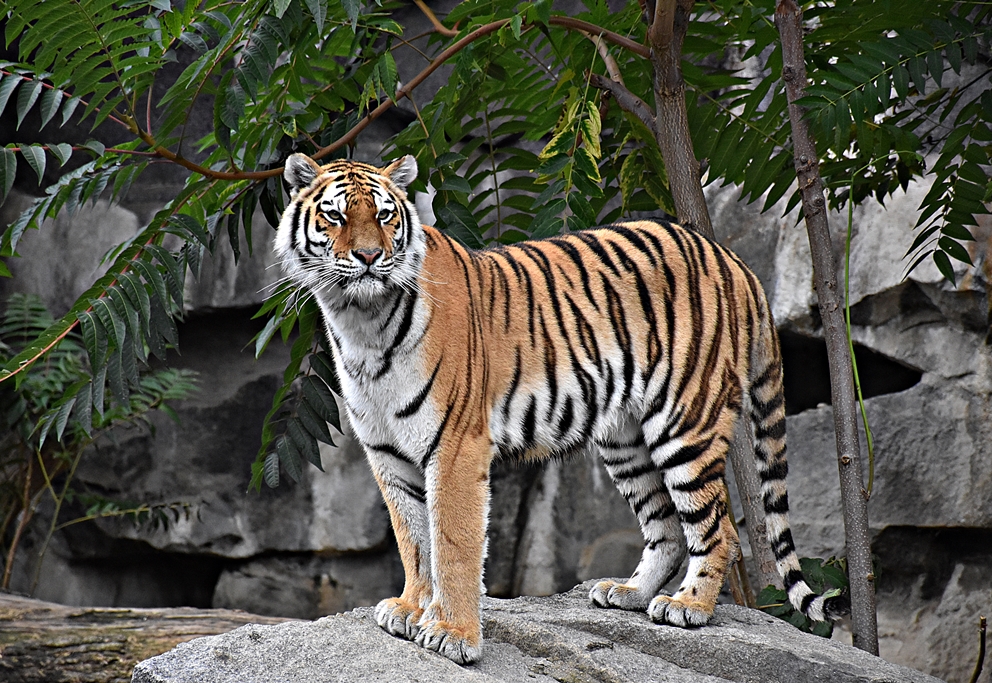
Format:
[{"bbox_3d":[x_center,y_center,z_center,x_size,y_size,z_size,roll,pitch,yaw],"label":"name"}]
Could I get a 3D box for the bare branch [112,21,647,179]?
[{"bbox_3d":[-0.264,-0.541,13.400,1.260,0.370,0.250,-1,4,-12],"label":"bare branch"}]

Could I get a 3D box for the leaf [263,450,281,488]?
[{"bbox_3d":[-0.499,0.288,13.300,0.036,0.088,0.040,-1,-20,0],"label":"leaf"}]

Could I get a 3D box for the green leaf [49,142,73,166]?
[{"bbox_3d":[-0.948,-0.414,13.050,0.044,0.073,0.050,-28,-35,0],"label":"green leaf"}]

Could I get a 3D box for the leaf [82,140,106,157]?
[{"bbox_3d":[-0.880,-0.422,13.100,0.065,0.029,0.050,26,0,30],"label":"leaf"}]

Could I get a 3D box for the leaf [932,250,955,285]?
[{"bbox_3d":[1.031,-0.166,13.700,0.034,0.097,0.030,-30,-10,0],"label":"leaf"}]

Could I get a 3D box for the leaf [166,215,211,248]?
[{"bbox_3d":[-0.669,-0.241,13.100,0.123,0.044,0.040,38,0,15],"label":"leaf"}]

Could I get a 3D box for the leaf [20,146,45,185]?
[{"bbox_3d":[-0.995,-0.391,13.000,0.043,0.099,0.035,-25,-15,0],"label":"leaf"}]

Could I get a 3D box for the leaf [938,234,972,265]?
[{"bbox_3d":[1.057,-0.203,13.700,0.107,0.039,0.030,39,0,10],"label":"leaf"}]

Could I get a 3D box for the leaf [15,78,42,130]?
[{"bbox_3d":[-1.028,-0.517,13.050,0.044,0.120,0.035,28,-10,0],"label":"leaf"}]

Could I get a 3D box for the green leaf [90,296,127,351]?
[{"bbox_3d":[-0.843,-0.037,13.000,0.050,0.143,0.040,-31,-15,0],"label":"green leaf"}]

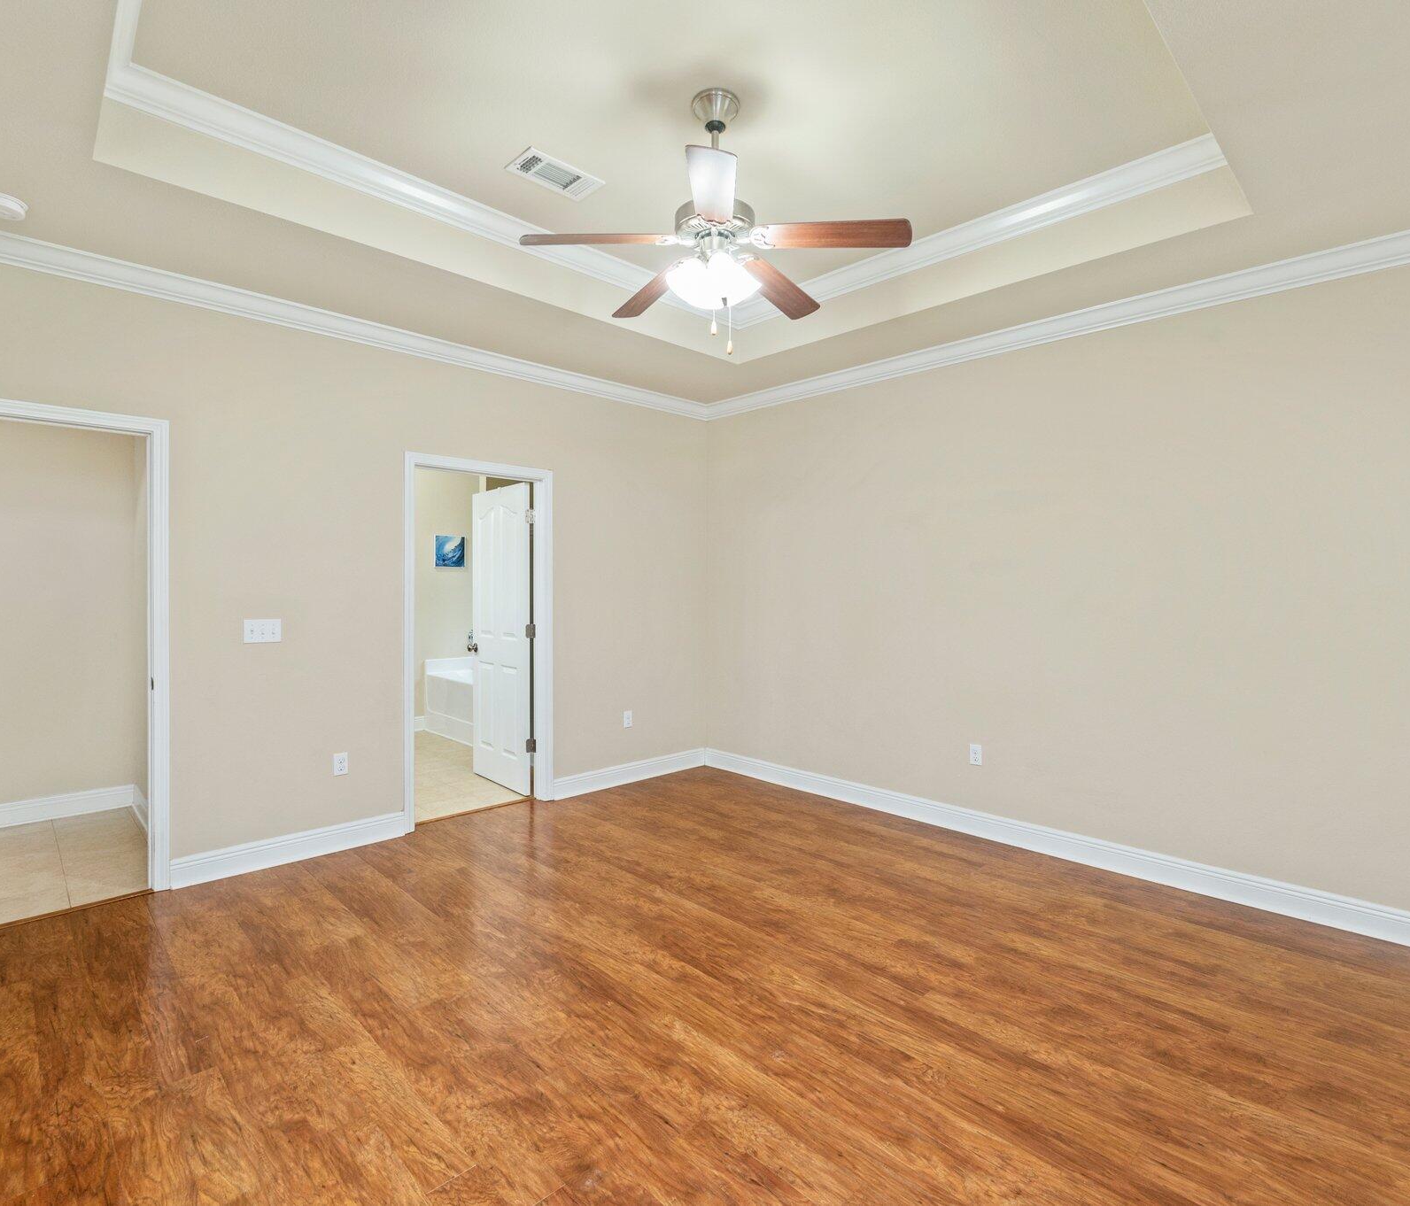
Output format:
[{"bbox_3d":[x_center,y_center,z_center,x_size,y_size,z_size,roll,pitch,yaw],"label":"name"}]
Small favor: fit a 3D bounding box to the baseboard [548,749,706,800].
[{"bbox_3d":[-0.497,1.217,5.051,1.360,0.131,0.020,-1,1,-44],"label":"baseboard"}]

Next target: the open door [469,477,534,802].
[{"bbox_3d":[-1.427,0.246,4.918,0.040,2.045,0.780,-1,1,-44],"label":"open door"}]

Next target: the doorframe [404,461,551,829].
[{"bbox_3d":[-1.367,0.225,4.276,0.950,2.125,0.140,-1,1,-44],"label":"doorframe"}]

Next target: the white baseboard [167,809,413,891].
[{"bbox_3d":[-2.051,1.234,3.563,1.035,0.130,0.020,-1,1,-44],"label":"white baseboard"}]

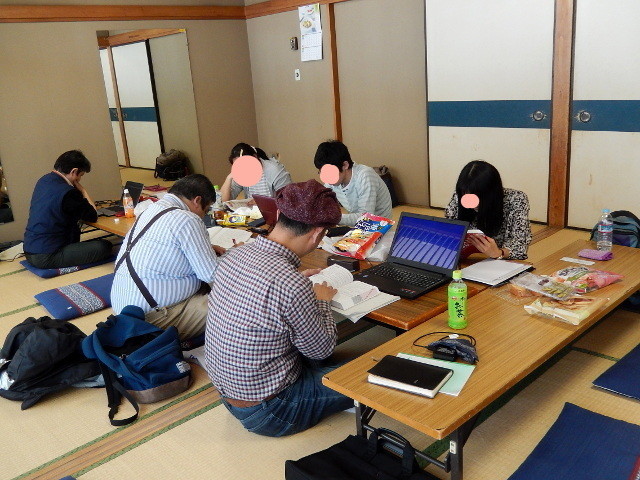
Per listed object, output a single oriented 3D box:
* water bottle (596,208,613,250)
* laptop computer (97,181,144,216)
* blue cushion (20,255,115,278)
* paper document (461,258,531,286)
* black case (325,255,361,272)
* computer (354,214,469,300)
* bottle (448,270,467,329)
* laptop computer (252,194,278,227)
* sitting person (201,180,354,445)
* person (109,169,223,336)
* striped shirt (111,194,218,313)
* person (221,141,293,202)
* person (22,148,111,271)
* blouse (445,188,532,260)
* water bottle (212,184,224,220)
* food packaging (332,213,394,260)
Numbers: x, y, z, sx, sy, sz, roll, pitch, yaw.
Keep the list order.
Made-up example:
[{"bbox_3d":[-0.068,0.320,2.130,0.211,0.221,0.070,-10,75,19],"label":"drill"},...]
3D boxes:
[{"bbox_3d":[1.356,-0.048,2.812,0.067,0.208,0.067,-19,22,-41],"label":"water bottle"},{"bbox_3d":[-1.549,-0.326,4.529,0.320,0.190,0.285,-18,21,-40],"label":"laptop computer"},{"bbox_3d":[-1.887,0.138,4.501,0.590,0.050,0.570,-19,22,-41],"label":"blue cushion"},{"bbox_3d":[0.768,0.134,2.633,0.300,0.020,0.225,-18,21,-40],"label":"paper document"},{"bbox_3d":[0.116,0.112,2.836,0.053,0.043,0.164,-18,21,-40],"label":"black case"},{"bbox_3d":[0.400,0.048,2.728,0.440,0.220,0.385,-19,22,-41],"label":"computer"},{"bbox_3d":[0.497,0.214,2.143,0.067,0.212,0.067,-4,16,1],"label":"bottle"},{"bbox_3d":[-0.179,-0.185,3.639,0.310,0.210,0.340,-18,21,-40],"label":"laptop computer"},{"bbox_3d":[-0.102,0.203,2.326,0.700,0.870,0.600,-19,22,-41],"label":"sitting person"},{"bbox_3d":[-0.746,0.070,3.084,0.740,0.750,0.640,-18,21,-40],"label":"person"},{"bbox_3d":[-0.782,0.087,3.053,0.600,0.600,0.560,-18,21,-40],"label":"striped shirt"},{"bbox_3d":[-0.438,-0.360,4.449,0.660,0.780,0.580,-18,21,-40],"label":"person"},{"bbox_3d":[-1.927,-0.249,4.405,0.680,0.800,0.620,-18,21,-40],"label":"person"},{"bbox_3d":[0.897,-0.049,3.095,0.460,0.470,0.360,6,19,32],"label":"blouse"},{"bbox_3d":[-0.714,-0.266,4.098,0.067,0.214,0.067,-19,22,-41],"label":"water bottle"},{"bbox_3d":[0.237,-0.025,3.134,0.240,0.060,0.310,11,49,43],"label":"food packaging"}]

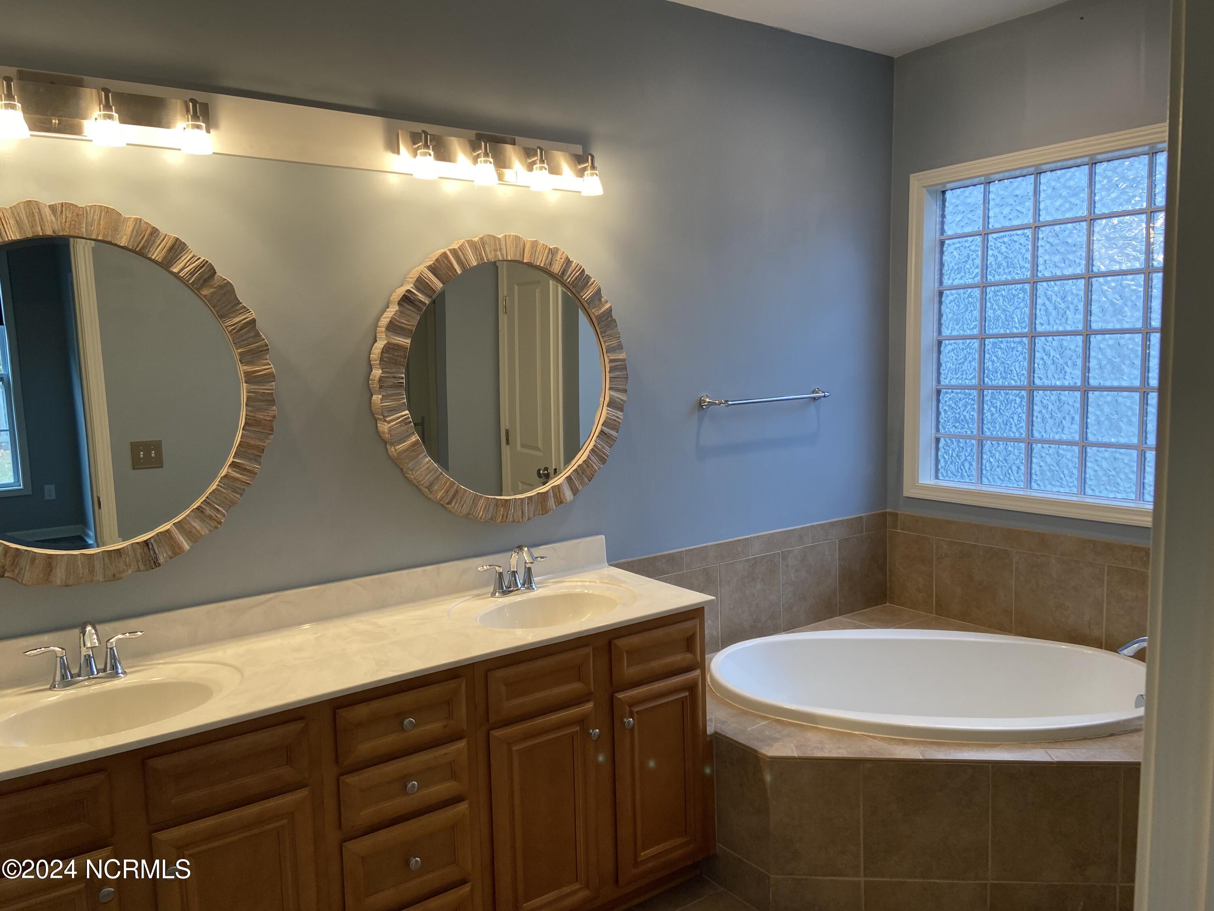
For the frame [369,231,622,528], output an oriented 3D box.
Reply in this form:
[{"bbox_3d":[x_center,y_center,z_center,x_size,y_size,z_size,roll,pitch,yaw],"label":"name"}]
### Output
[{"bbox_3d":[-0.289,-0.226,2.727,0.845,0.840,0.056,-6,8,-36],"label":"frame"}]

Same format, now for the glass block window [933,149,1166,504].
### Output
[{"bbox_3d":[1.759,-0.447,3.327,0.080,1.210,1.220,-6,8,-36],"label":"glass block window"}]

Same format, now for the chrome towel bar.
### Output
[{"bbox_3d":[0.609,-0.212,3.387,0.650,0.050,0.078,-6,8,-36],"label":"chrome towel bar"}]

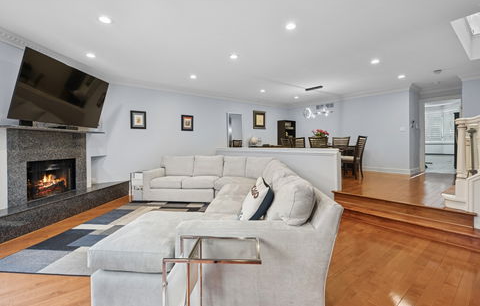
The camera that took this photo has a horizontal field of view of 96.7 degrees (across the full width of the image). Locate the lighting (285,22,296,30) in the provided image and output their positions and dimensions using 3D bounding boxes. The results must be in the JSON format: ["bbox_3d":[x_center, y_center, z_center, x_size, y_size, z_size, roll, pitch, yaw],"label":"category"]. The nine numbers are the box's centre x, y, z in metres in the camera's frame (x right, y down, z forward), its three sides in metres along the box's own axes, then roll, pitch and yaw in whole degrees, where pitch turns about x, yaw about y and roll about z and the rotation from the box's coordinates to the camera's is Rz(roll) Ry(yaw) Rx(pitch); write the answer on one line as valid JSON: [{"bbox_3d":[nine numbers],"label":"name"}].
[{"bbox_3d":[0.660,-1.662,2.775,0.140,0.040,0.140,0,3,0],"label":"lighting"}]

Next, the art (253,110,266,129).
[{"bbox_3d":[0.764,-1.254,8.131,0.656,0.708,0.040,-3,4,-40],"label":"art"}]

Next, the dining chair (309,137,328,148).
[{"bbox_3d":[2.002,0.133,5.059,0.570,1.000,0.480,-3,3,-39],"label":"dining chair"}]

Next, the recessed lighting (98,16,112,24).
[{"bbox_3d":[-1.660,-1.655,2.631,0.145,0.040,0.145,0,3,0],"label":"recessed lighting"}]

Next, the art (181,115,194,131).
[{"bbox_3d":[-1.431,-0.815,5.850,0.390,0.420,0.030,-3,3,-39],"label":"art"}]

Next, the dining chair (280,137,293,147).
[{"bbox_3d":[1.578,0.092,6.172,0.480,1.000,0.570,-3,3,-39],"label":"dining chair"}]

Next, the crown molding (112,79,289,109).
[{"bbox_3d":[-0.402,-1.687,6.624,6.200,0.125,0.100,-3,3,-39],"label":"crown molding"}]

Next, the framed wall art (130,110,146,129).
[{"bbox_3d":[-2.545,-0.830,5.379,0.376,0.468,0.030,-3,4,-40],"label":"framed wall art"}]

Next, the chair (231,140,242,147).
[{"bbox_3d":[-0.080,0.012,7.912,0.480,1.000,0.560,-3,4,-41],"label":"chair"}]

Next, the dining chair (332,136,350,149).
[{"bbox_3d":[2.635,0.094,5.799,0.570,1.000,0.480,-3,3,-39],"label":"dining chair"}]

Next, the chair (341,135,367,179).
[{"bbox_3d":[2.894,0.121,5.530,0.490,1.040,0.580,-3,4,-41],"label":"chair"}]

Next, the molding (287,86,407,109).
[{"bbox_3d":[3.250,-1.822,7.192,0.130,0.160,4.050,-3,4,-41],"label":"molding"}]

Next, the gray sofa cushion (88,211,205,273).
[{"bbox_3d":[-0.711,0.713,1.850,0.592,0.151,0.847,0,2,6],"label":"gray sofa cushion"}]

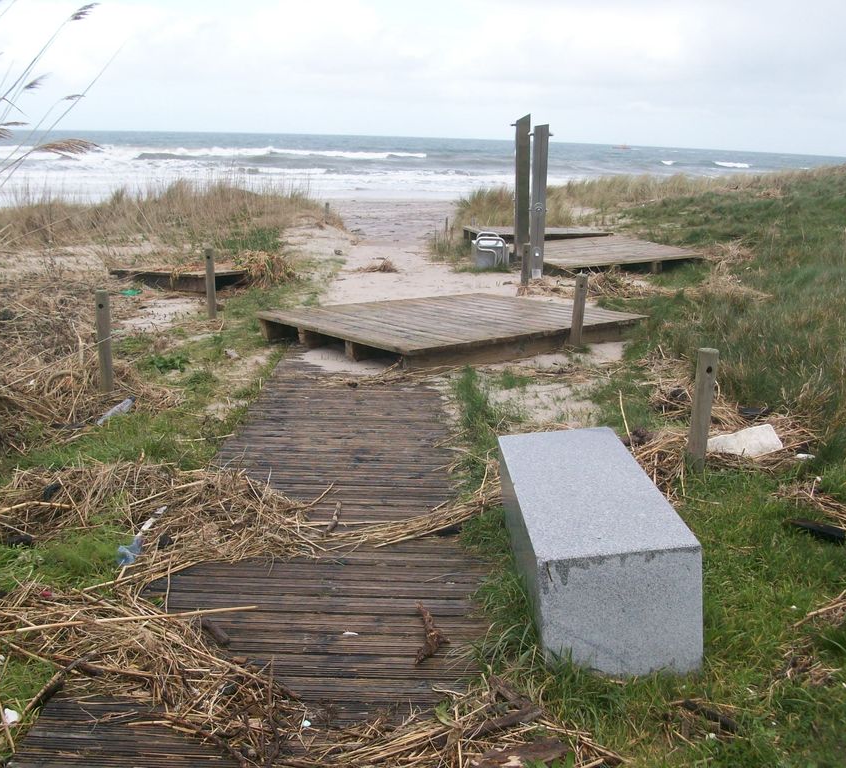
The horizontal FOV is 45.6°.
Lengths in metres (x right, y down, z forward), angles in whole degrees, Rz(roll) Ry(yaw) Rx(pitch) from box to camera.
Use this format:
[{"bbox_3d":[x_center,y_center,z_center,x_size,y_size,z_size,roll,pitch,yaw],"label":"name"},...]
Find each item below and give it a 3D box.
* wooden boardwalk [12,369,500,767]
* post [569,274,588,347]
[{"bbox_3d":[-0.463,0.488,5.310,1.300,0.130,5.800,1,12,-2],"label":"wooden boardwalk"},{"bbox_3d":[1.420,-0.667,9.169,0.100,0.645,0.100,2,13,0],"label":"post"}]

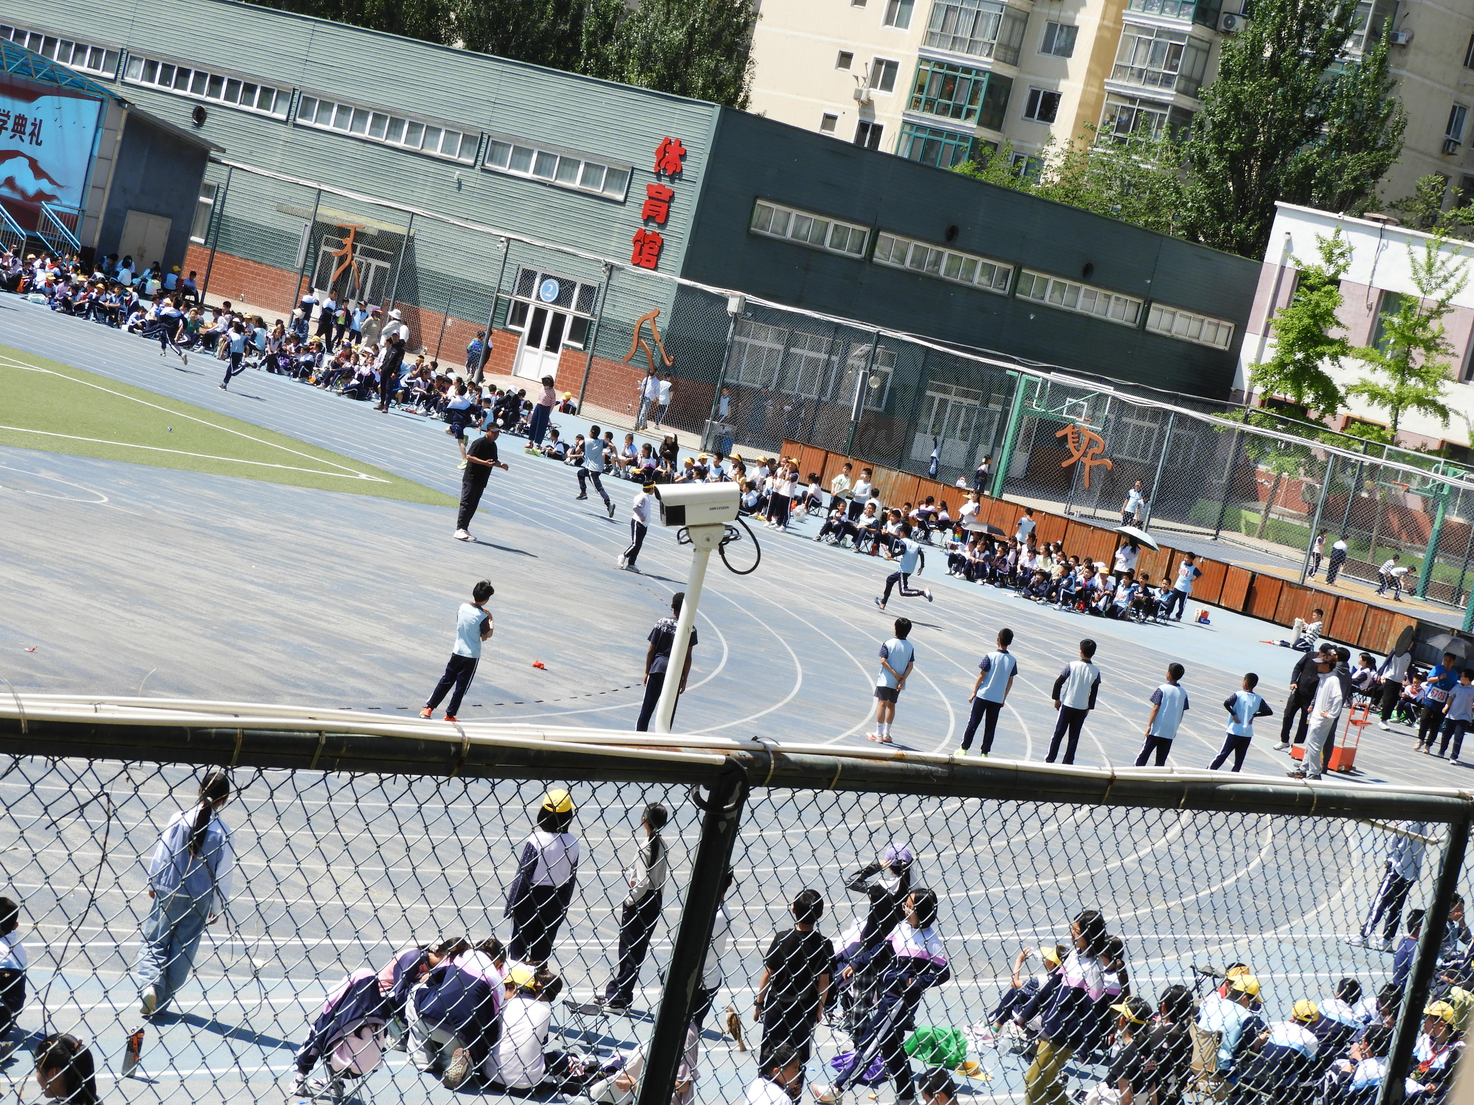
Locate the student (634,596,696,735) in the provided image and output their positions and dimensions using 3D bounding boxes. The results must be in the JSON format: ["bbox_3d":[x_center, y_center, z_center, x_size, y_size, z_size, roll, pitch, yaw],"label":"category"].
[{"bbox_3d":[-0.705,1.229,38.643,0.480,1.594,0.290,13,5,-12],"label":"student"}]

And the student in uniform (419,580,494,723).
[{"bbox_3d":[-2.714,1.001,36.108,0.430,1.420,0.350,18,6,40],"label":"student in uniform"}]

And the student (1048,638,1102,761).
[{"bbox_3d":[4.181,1.883,44.642,0.470,1.620,0.290,11,5,-28],"label":"student"}]

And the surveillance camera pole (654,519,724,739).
[{"bbox_3d":[-0.148,0.222,10.200,0.130,0.600,0.110,12,5,-20],"label":"surveillance camera pole"}]

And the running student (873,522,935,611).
[{"bbox_3d":[2.803,0.325,59.374,0.480,1.420,0.850,10,6,-40],"label":"running student"}]

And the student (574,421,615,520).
[{"bbox_3d":[-2.555,-1.475,65.297,0.800,1.420,0.550,18,6,42],"label":"student"}]

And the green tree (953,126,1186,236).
[{"bbox_3d":[11.733,-10.103,136.426,8.500,13.200,8.500,17,6,37],"label":"green tree"}]

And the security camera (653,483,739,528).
[{"bbox_3d":[-0.105,-0.123,9.400,0.207,0.102,0.100,-3,8,-10],"label":"security camera"}]

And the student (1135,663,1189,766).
[{"bbox_3d":[5.232,2.135,44.930,0.450,1.579,0.290,11,6,-33],"label":"student"}]

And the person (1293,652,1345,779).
[{"bbox_3d":[8.215,2.295,50.540,0.450,1.730,0.500,13,5,-2],"label":"person"}]

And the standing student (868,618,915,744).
[{"bbox_3d":[1.932,1.531,43.302,0.420,1.469,0.290,12,5,-24],"label":"standing student"}]

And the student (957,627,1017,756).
[{"bbox_3d":[3.045,1.704,43.453,0.460,1.570,0.320,13,5,-13],"label":"student"}]

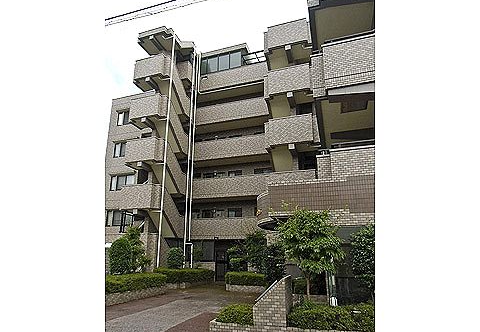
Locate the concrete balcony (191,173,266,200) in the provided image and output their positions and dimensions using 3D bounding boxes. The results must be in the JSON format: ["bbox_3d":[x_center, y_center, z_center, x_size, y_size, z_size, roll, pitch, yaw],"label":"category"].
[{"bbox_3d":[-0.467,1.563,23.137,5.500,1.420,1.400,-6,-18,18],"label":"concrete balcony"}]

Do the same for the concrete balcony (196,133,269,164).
[{"bbox_3d":[-0.497,-1.130,23.959,5.450,1.530,1.400,-6,-18,18],"label":"concrete balcony"}]

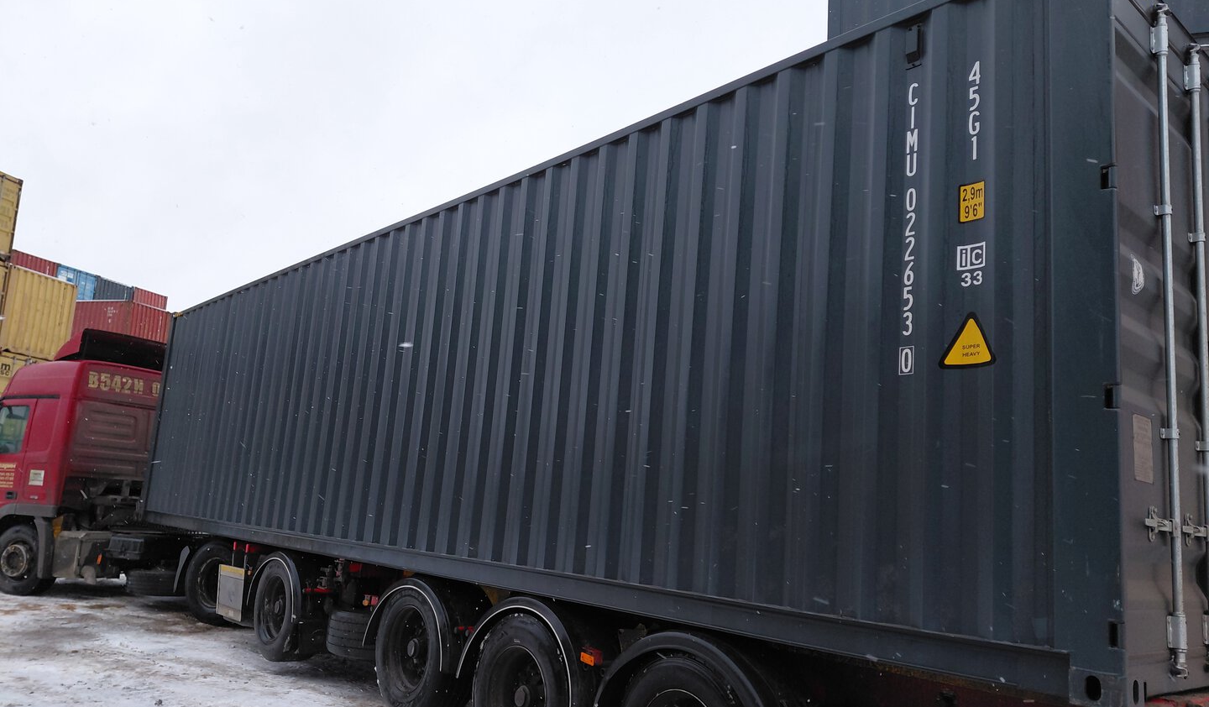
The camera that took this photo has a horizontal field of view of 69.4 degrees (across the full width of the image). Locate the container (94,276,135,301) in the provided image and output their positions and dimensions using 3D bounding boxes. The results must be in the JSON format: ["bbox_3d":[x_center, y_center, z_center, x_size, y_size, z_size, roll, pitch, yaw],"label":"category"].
[{"bbox_3d":[-33.908,-2.910,51.863,12.190,2.700,2.440,1,-11,20],"label":"container"}]

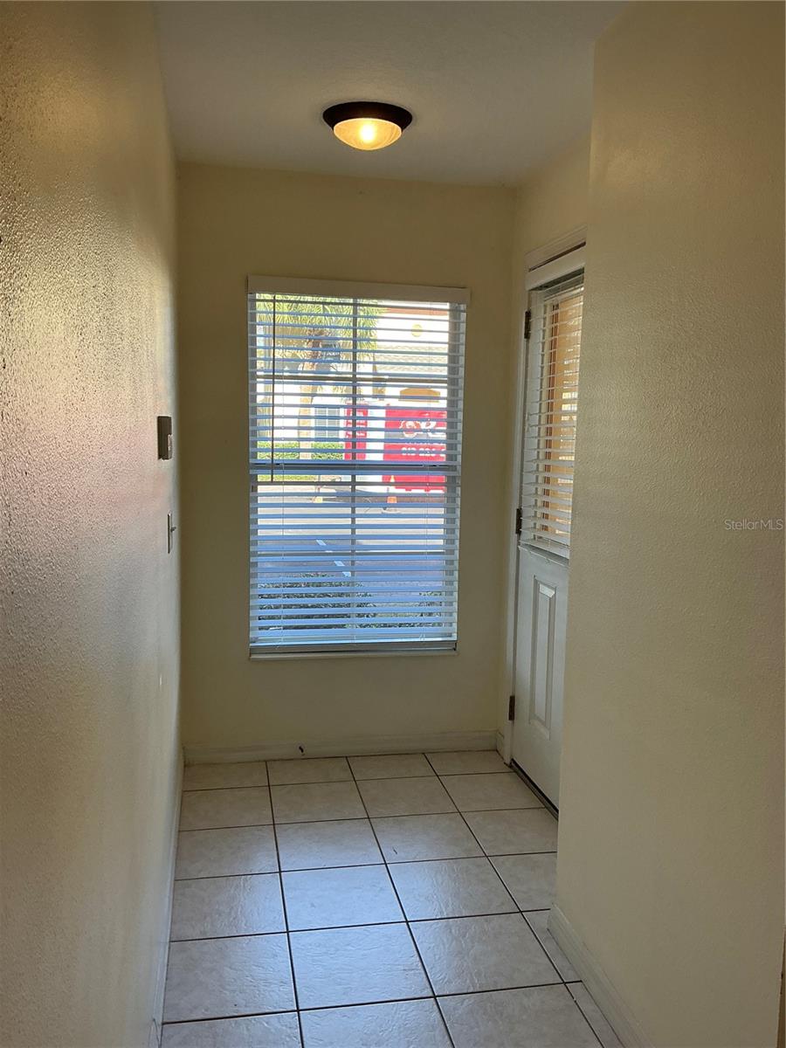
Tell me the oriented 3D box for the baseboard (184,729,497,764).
[{"bbox_3d":[-0.203,0.964,3.663,1.357,0.086,0.018,0,6,-11],"label":"baseboard"}]

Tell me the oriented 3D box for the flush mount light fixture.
[{"bbox_3d":[-0.083,-1.278,2.784,0.292,0.098,0.292,1,6,0],"label":"flush mount light fixture"}]

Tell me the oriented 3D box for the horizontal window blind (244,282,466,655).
[{"bbox_3d":[-0.147,-0.237,3.556,0.906,1.502,0.075,0,6,-11],"label":"horizontal window blind"}]

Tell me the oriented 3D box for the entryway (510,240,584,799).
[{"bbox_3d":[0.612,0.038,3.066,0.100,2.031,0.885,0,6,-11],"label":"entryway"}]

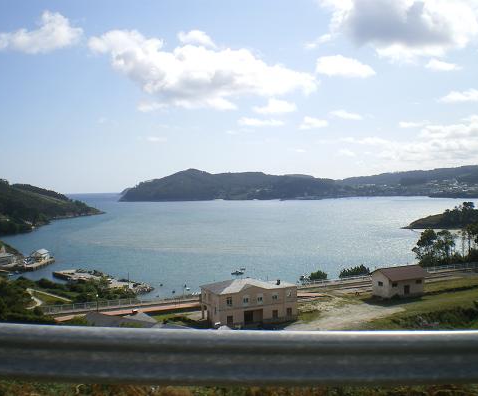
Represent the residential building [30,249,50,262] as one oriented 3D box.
[{"bbox_3d":[-108.428,31.446,316.846,6.000,4.900,7.500,0,1,11],"label":"residential building"}]

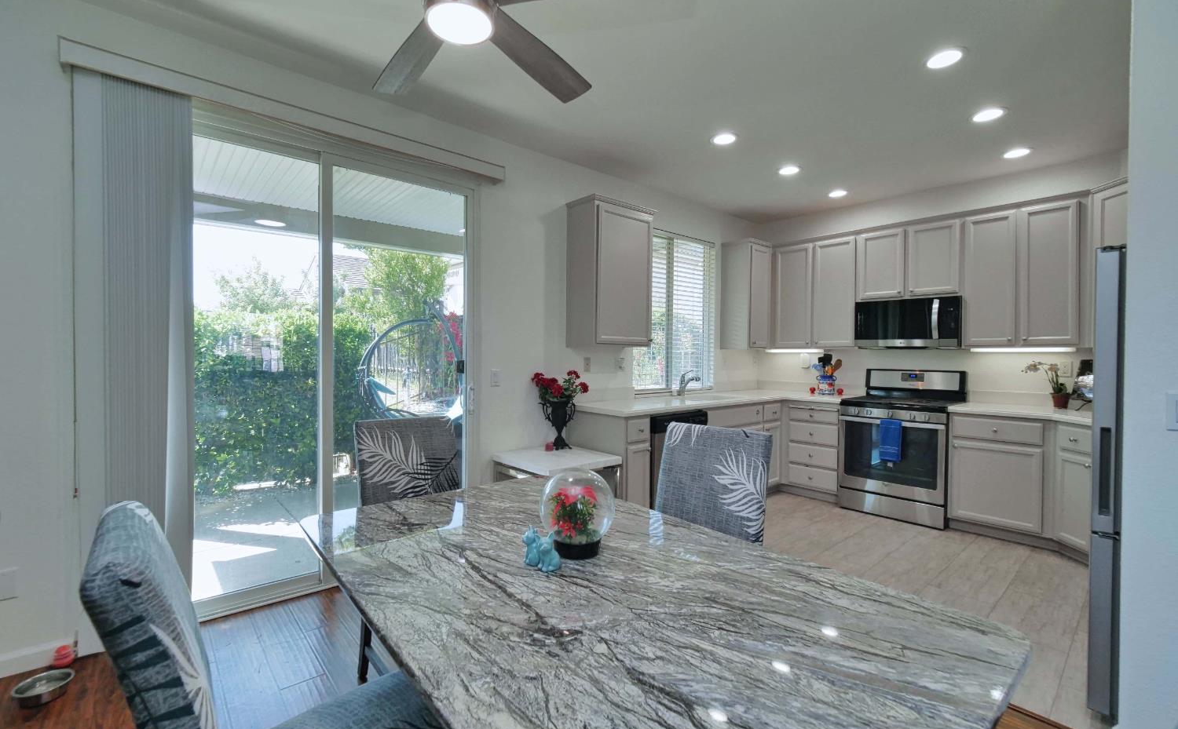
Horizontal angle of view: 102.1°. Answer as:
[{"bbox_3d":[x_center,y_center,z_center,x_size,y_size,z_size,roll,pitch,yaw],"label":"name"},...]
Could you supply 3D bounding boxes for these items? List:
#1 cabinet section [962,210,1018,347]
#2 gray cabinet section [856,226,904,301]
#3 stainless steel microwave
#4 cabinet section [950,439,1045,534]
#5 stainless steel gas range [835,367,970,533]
[{"bbox_3d":[3.224,-0.654,3.815,0.320,1.014,0.321,0,1,-45],"label":"cabinet section"},{"bbox_3d":[2.701,-0.874,4.344,0.320,0.582,0.378,0,1,-45],"label":"gray cabinet section"},{"bbox_3d":[2.788,-0.344,4.129,0.415,0.420,0.759,-1,1,-40],"label":"stainless steel microwave"},{"bbox_3d":[3.127,0.870,3.638,0.500,0.594,0.511,0,1,-45],"label":"cabinet section"},{"bbox_3d":[2.672,0.649,4.053,0.700,1.180,0.759,-1,1,-40],"label":"stainless steel gas range"}]

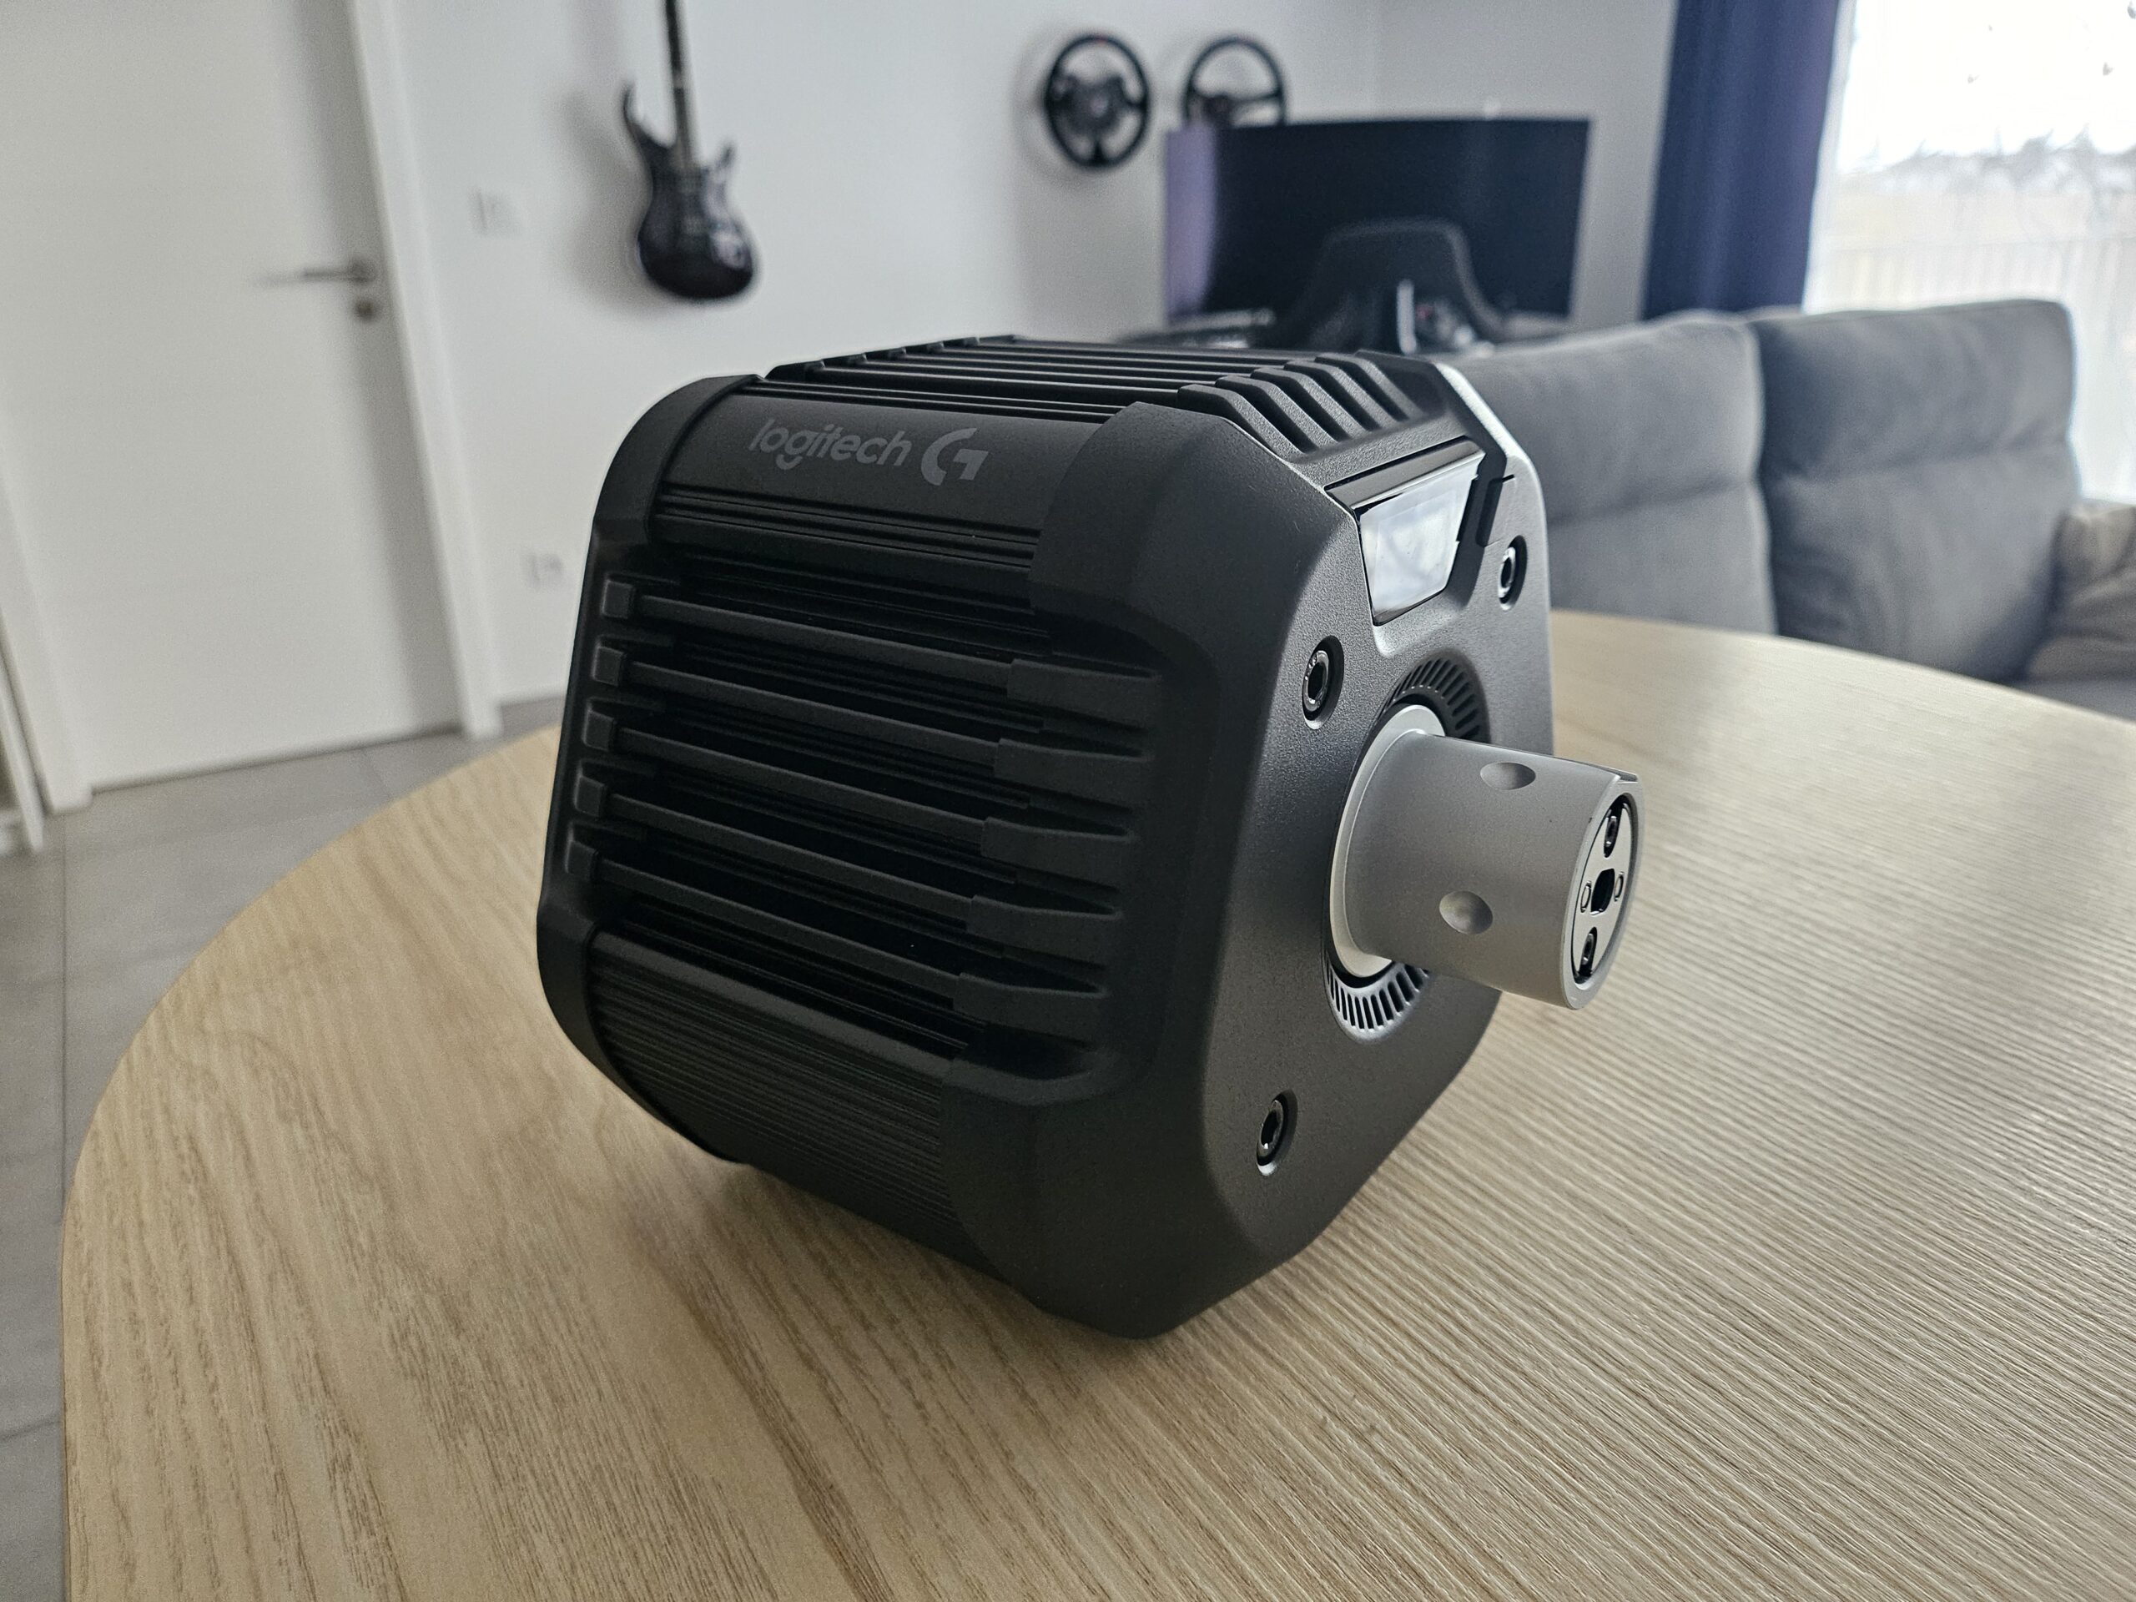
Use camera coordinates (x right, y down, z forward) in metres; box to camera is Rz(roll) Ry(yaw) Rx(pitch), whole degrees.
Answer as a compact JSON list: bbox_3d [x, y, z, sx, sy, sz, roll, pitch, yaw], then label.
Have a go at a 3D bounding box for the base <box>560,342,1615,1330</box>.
[{"bbox_3d":[0.024,0.001,0.319,0.179,0.184,0.209,14,27,32],"label":"base"}]

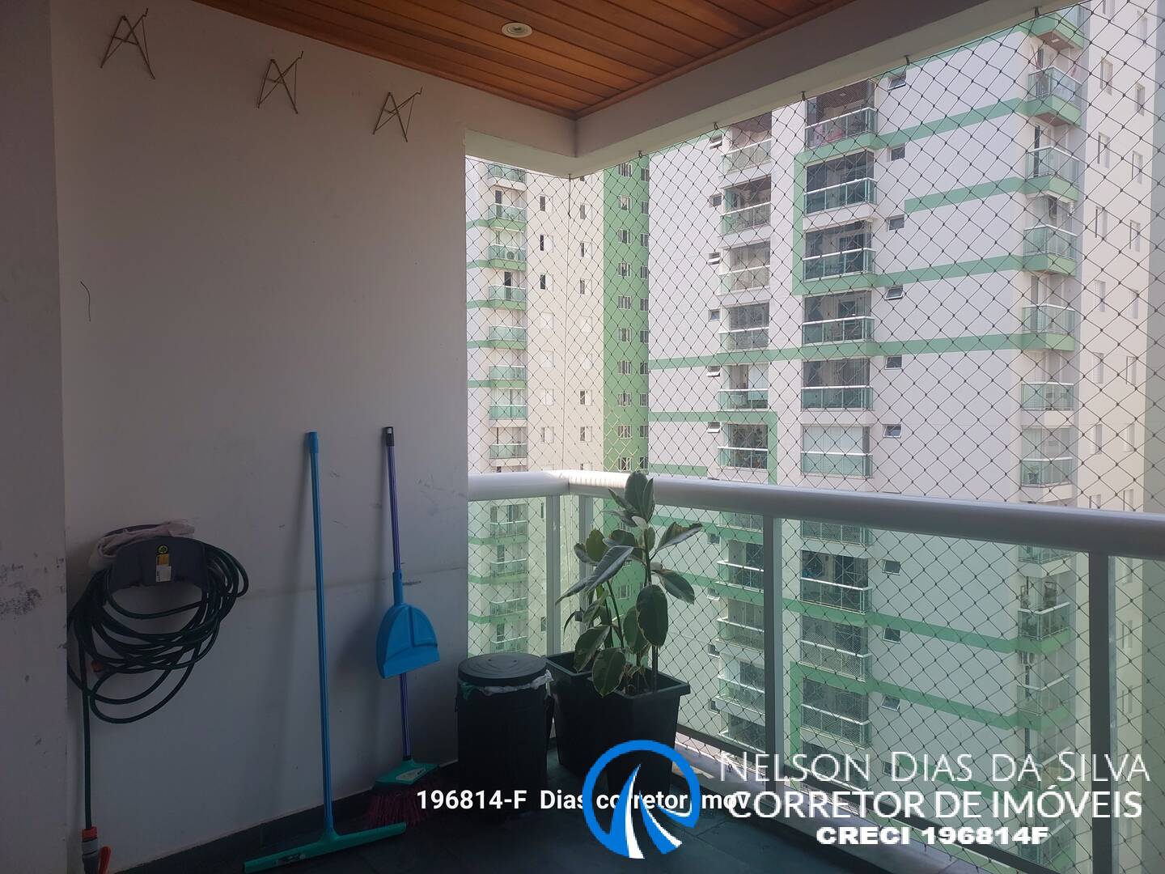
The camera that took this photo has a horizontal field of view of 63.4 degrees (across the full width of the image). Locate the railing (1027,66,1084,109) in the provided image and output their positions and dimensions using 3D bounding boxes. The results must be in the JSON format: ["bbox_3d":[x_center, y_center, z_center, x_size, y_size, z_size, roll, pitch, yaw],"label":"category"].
[{"bbox_3d":[17.454,-12.675,34.759,2.520,1.020,0.850,-2,3,-40],"label":"railing"}]

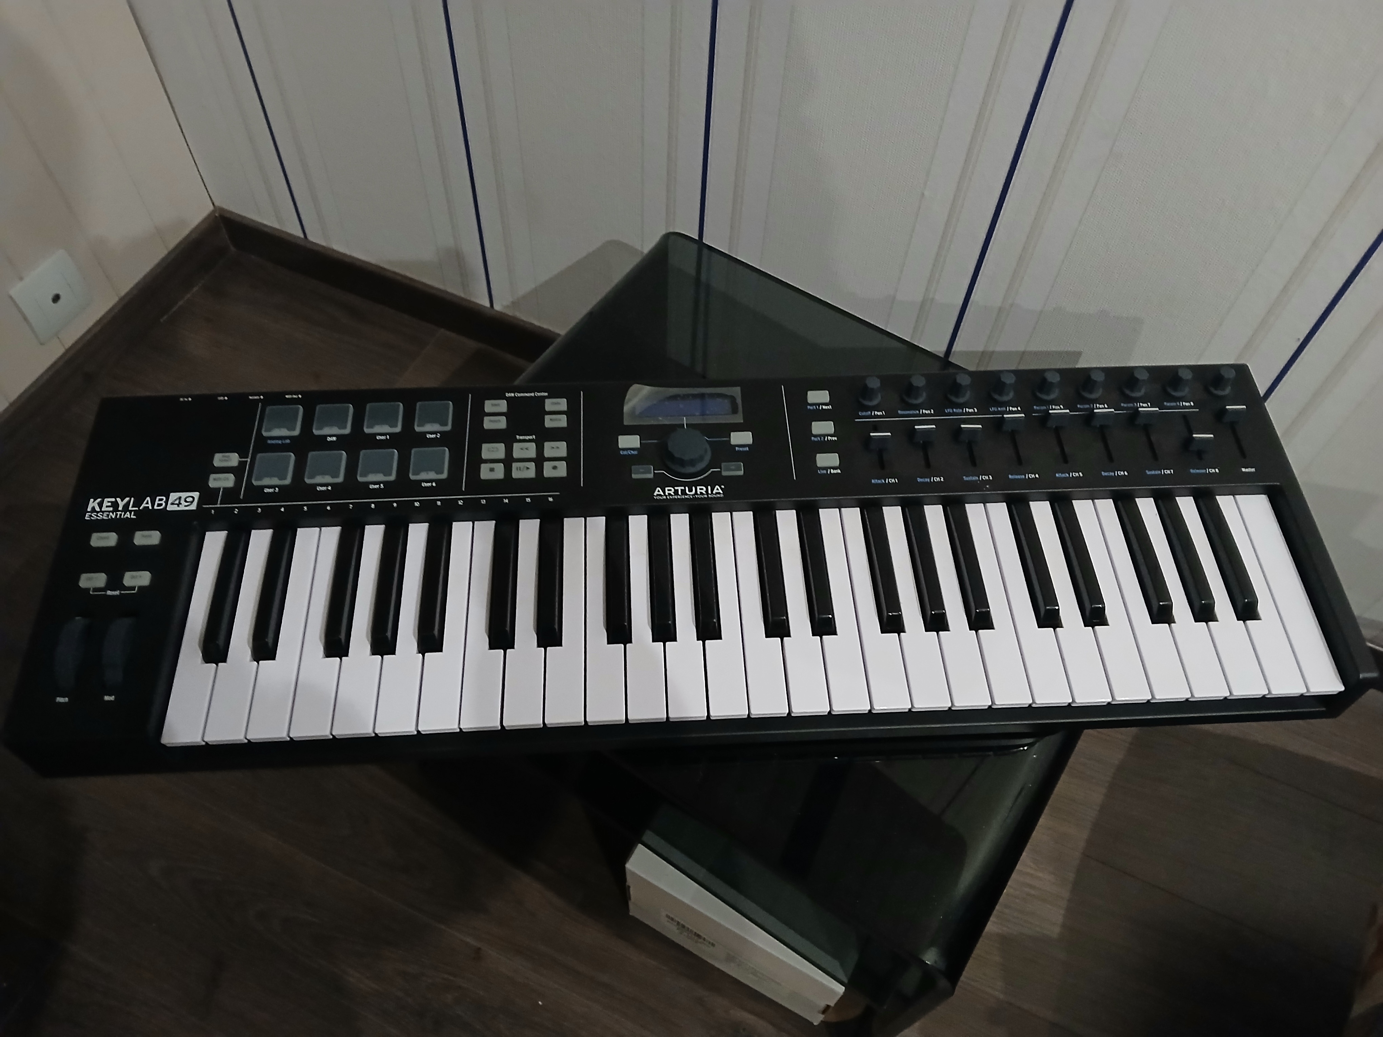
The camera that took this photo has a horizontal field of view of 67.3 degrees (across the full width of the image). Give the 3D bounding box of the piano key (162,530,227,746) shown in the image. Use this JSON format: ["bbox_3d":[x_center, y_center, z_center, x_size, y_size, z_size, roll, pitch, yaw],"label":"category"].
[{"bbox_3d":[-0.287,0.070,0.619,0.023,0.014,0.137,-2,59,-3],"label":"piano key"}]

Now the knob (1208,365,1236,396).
[{"bbox_3d":[0.360,-0.094,0.706,0.015,0.016,0.015,-2,59,-3],"label":"knob"}]

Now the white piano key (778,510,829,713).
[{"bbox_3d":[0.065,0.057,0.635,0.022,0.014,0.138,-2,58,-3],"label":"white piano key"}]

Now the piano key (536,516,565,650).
[{"bbox_3d":[-0.085,0.035,0.631,0.014,0.011,0.089,-2,59,-3],"label":"piano key"}]

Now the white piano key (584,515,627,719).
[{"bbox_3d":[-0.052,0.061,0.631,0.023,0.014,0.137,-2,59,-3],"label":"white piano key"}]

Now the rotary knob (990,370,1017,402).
[{"bbox_3d":[0.211,-0.089,0.697,0.015,0.015,0.015,-2,59,-3],"label":"rotary knob"}]

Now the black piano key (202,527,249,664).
[{"bbox_3d":[-0.278,0.042,0.622,0.014,0.011,0.089,-2,59,-3],"label":"black piano key"}]

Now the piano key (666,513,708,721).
[{"bbox_3d":[-0.006,0.059,0.631,0.023,0.010,0.136,-2,59,-3],"label":"piano key"}]

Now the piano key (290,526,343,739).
[{"bbox_3d":[-0.217,0.066,0.621,0.023,0.010,0.136,-2,59,-3],"label":"piano key"}]

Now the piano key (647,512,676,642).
[{"bbox_3d":[-0.018,0.034,0.634,0.014,0.011,0.089,-2,58,-3],"label":"piano key"}]

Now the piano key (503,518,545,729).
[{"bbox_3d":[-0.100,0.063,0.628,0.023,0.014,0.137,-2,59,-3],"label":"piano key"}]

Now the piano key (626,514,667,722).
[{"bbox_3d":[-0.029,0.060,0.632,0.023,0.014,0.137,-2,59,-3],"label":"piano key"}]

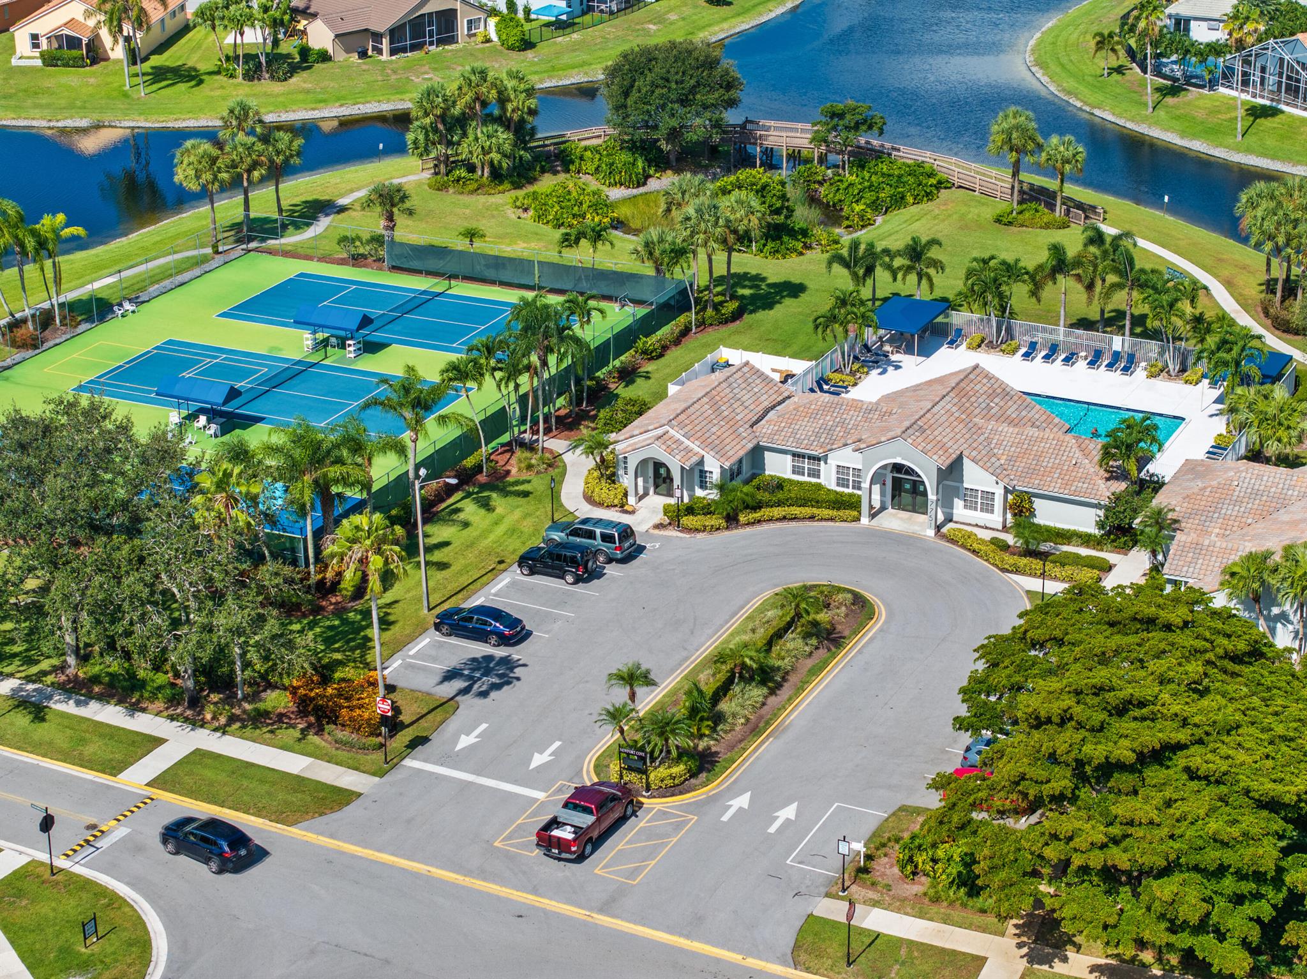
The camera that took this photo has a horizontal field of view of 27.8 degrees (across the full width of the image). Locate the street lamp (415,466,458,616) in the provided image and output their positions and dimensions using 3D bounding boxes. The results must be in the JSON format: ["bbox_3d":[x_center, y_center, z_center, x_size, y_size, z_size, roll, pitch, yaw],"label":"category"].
[{"bbox_3d":[-10.859,2.813,134.542,2.416,8.000,0.600,10,25,24],"label":"street lamp"}]

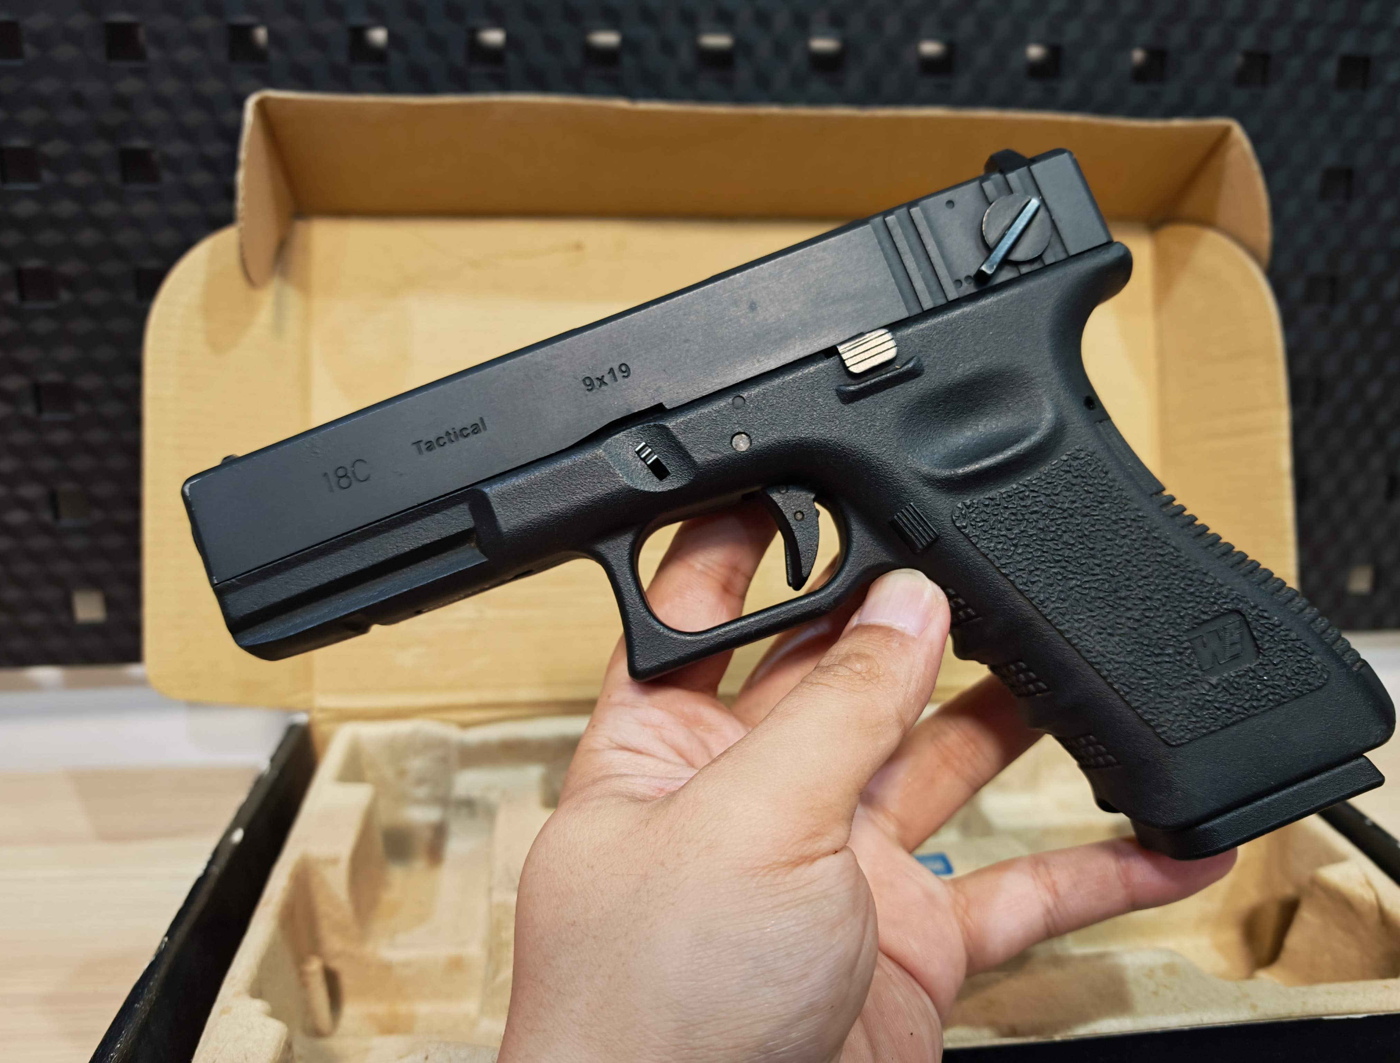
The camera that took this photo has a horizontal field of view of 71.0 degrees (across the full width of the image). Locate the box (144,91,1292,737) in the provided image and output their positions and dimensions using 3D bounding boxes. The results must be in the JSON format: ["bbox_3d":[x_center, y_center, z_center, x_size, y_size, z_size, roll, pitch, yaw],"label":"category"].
[{"bbox_3d":[0.019,-0.030,0.304,0.382,0.181,0.043,-1,0,-6],"label":"box"}]

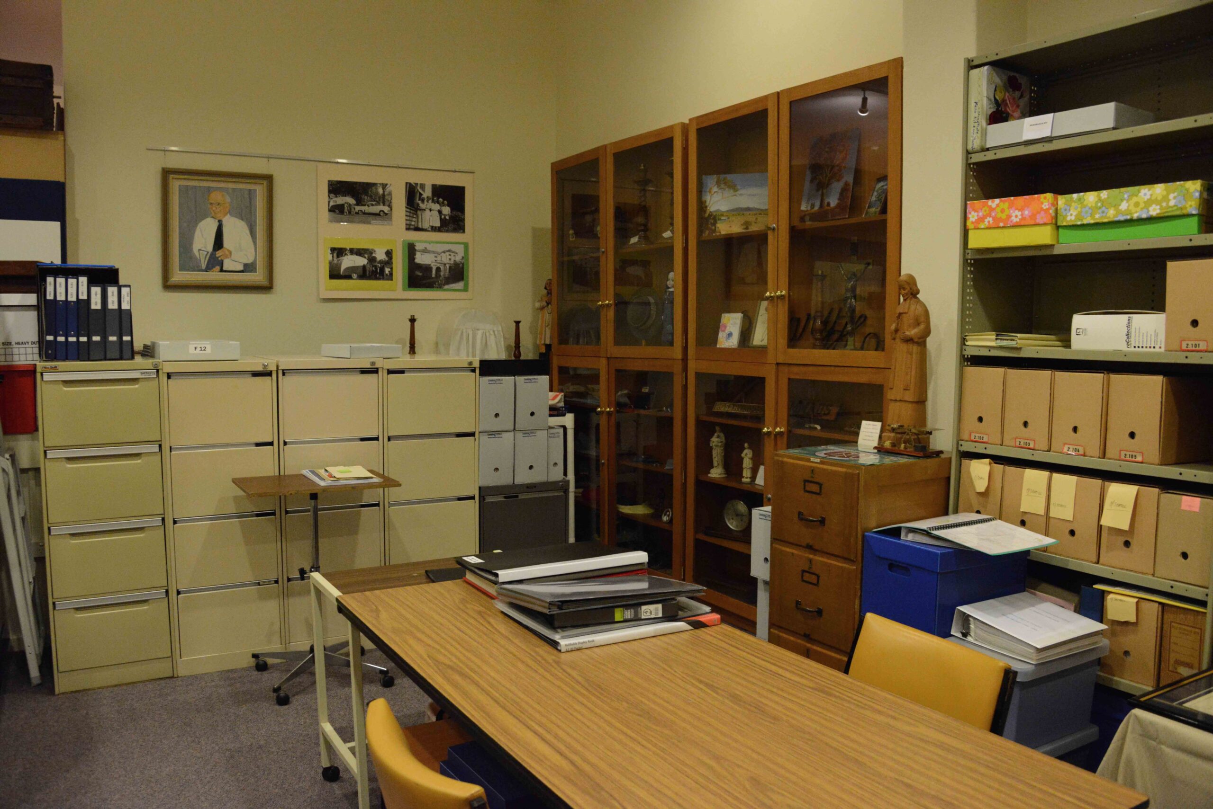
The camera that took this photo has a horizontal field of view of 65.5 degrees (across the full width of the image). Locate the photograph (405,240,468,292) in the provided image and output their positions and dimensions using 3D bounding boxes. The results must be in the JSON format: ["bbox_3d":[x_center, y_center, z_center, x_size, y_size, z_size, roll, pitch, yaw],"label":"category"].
[{"bbox_3d":[-0.936,-0.761,5.196,0.375,0.276,0.010,-3,6,-28],"label":"photograph"}]

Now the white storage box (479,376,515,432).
[{"bbox_3d":[-0.611,-0.015,4.617,0.180,0.258,0.390,-2,5,-27],"label":"white storage box"}]

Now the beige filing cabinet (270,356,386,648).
[{"bbox_3d":[-1.357,0.444,4.529,0.453,1.346,0.620,-2,6,-25],"label":"beige filing cabinet"}]

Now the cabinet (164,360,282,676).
[{"bbox_3d":[-1.734,0.453,4.206,0.460,1.320,0.620,-2,5,-27],"label":"cabinet"}]

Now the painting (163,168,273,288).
[{"bbox_3d":[-1.909,-0.858,4.658,0.505,0.574,0.040,-3,6,-28],"label":"painting"}]

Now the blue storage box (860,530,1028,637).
[{"bbox_3d":[1.100,0.557,3.066,0.410,0.275,0.305,-3,6,-30],"label":"blue storage box"}]

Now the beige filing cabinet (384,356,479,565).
[{"bbox_3d":[-0.949,0.425,4.645,0.460,1.320,0.620,-2,5,-27],"label":"beige filing cabinet"}]

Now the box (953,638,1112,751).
[{"bbox_3d":[1.145,0.793,2.666,0.430,0.255,0.335,-2,5,-29],"label":"box"}]

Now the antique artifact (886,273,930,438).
[{"bbox_3d":[1.125,-0.158,3.497,0.130,0.652,0.140,-3,6,-32],"label":"antique artifact"}]

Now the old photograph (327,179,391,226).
[{"bbox_3d":[-1.294,-1.061,4.973,0.337,0.220,0.010,-3,6,-28],"label":"old photograph"}]

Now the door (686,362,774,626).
[{"bbox_3d":[0.596,0.398,4.594,0.025,1.215,0.650,-3,6,-33],"label":"door"}]

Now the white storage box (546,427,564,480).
[{"bbox_3d":[-0.340,0.232,4.790,0.084,0.256,0.390,-2,5,-27],"label":"white storage box"}]

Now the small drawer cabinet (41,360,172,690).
[{"bbox_3d":[-2.166,0.478,4.146,0.450,1.346,0.620,-2,6,-25],"label":"small drawer cabinet"}]

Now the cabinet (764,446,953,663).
[{"bbox_3d":[0.962,0.696,3.475,0.550,1.045,0.425,-3,6,-32],"label":"cabinet"}]

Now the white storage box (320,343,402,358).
[{"bbox_3d":[-1.152,-0.253,4.516,0.257,0.060,0.370,-2,5,-27],"label":"white storage box"}]

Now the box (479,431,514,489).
[{"bbox_3d":[-0.610,0.247,4.733,0.176,0.263,0.380,-2,6,-25],"label":"box"}]

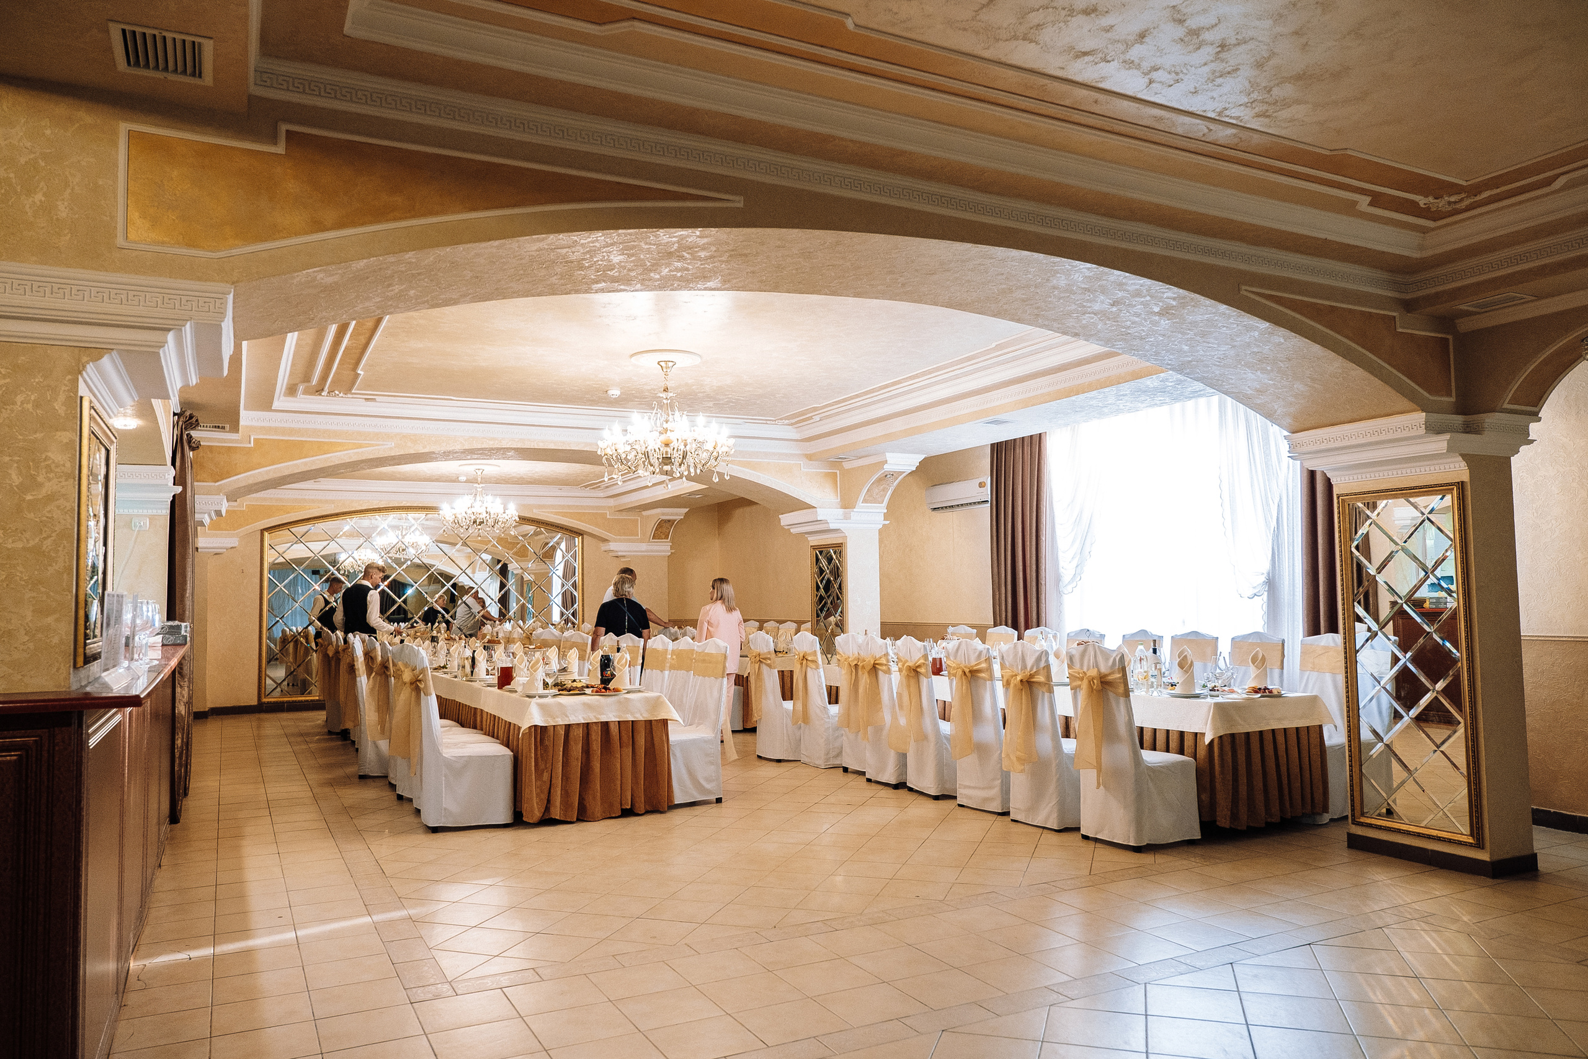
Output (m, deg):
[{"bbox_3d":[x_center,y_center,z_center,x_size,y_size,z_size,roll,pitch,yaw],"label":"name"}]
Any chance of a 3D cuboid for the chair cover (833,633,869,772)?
[{"bbox_3d":[0.682,1.370,8.435,0.574,1.095,0.434,2,-5,-30],"label":"chair cover"}]

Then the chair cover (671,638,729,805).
[{"bbox_3d":[-0.787,1.337,7.415,0.530,1.130,0.420,1,-4,-27],"label":"chair cover"}]

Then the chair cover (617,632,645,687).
[{"bbox_3d":[-1.616,1.448,9.036,0.594,1.108,0.443,1,-4,-28],"label":"chair cover"}]

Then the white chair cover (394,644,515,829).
[{"bbox_3d":[-2.167,1.322,6.788,0.594,1.108,0.443,1,-4,-28],"label":"white chair cover"}]

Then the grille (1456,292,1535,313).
[{"bbox_3d":[3.243,-1.043,4.874,0.201,0.020,0.252,1,-4,-28],"label":"grille"}]

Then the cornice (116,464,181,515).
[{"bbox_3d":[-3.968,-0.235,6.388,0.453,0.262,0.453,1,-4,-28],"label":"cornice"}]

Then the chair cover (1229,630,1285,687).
[{"bbox_3d":[3.147,1.280,7.525,0.574,1.095,0.434,2,-5,-28],"label":"chair cover"}]

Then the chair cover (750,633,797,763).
[{"bbox_3d":[-0.045,1.446,9.385,0.574,1.095,0.434,3,-5,-39],"label":"chair cover"}]

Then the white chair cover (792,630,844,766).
[{"bbox_3d":[0.322,1.397,8.820,0.570,1.080,0.460,1,-4,-28],"label":"white chair cover"}]

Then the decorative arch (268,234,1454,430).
[{"bbox_3d":[0.625,-0.823,4.334,5.130,0.460,0.710,1,-4,-27],"label":"decorative arch"}]

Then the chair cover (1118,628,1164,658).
[{"bbox_3d":[2.644,1.352,8.441,0.574,1.095,0.434,2,-5,-28],"label":"chair cover"}]

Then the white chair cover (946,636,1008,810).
[{"bbox_3d":[1.365,1.265,6.899,0.570,1.080,0.460,1,-4,-28],"label":"white chair cover"}]

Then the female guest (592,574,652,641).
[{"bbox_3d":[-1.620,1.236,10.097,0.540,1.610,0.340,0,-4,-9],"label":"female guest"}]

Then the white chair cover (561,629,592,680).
[{"bbox_3d":[-2.285,1.513,10.009,0.574,1.095,0.434,3,-6,-42],"label":"white chair cover"}]

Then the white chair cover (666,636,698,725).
[{"bbox_3d":[-1.082,1.374,7.943,0.594,1.108,0.443,1,-4,-28],"label":"white chair cover"}]

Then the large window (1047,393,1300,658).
[{"bbox_3d":[3.000,0.431,8.748,0.174,2.964,2.643,2,-5,-28],"label":"large window"}]

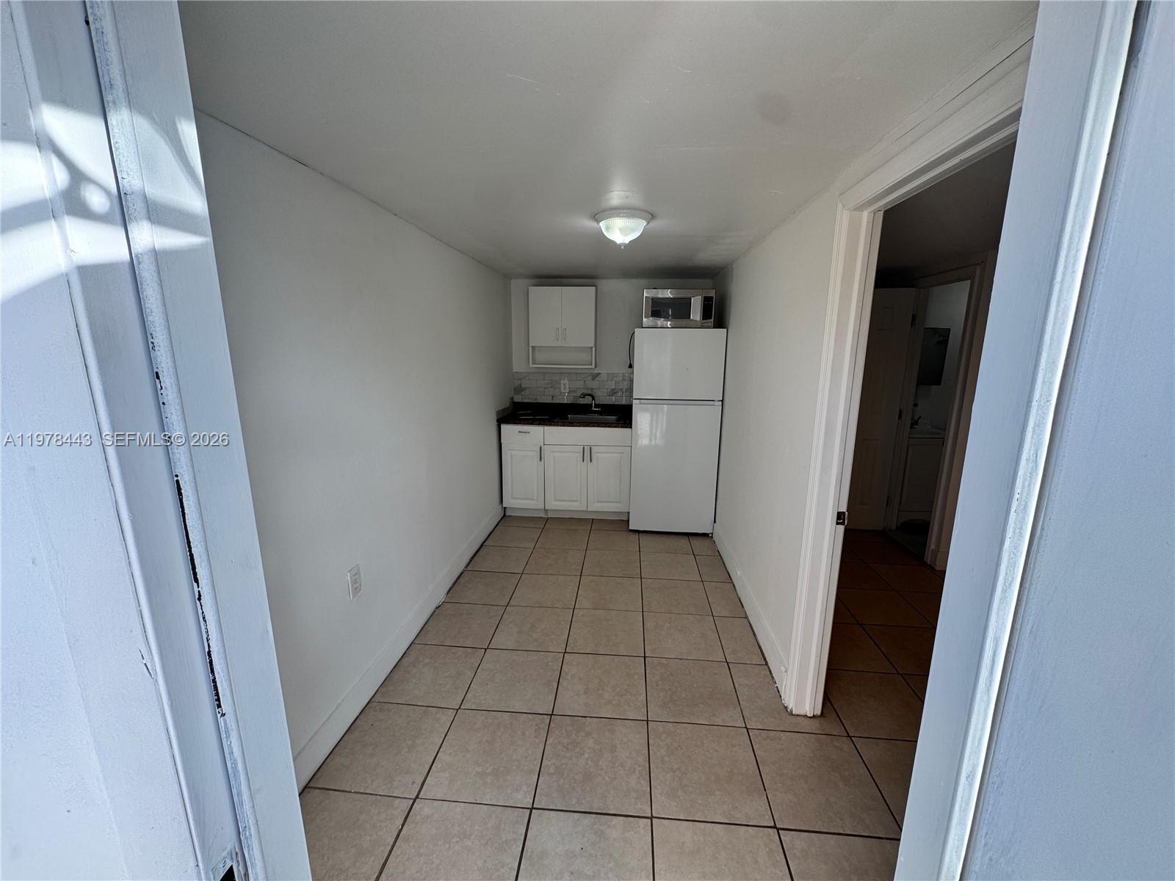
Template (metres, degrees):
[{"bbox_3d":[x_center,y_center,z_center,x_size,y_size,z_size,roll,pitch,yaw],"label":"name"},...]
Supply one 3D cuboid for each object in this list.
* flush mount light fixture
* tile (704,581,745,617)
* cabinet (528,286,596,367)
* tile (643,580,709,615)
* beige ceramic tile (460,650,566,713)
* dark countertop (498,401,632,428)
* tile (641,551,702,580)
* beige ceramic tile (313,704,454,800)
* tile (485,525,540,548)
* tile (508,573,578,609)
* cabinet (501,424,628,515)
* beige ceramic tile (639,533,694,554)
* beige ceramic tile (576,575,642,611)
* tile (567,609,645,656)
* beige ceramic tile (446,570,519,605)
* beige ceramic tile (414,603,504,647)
[{"bbox_3d":[0.167,-0.960,2.199,0.272,0.134,0.272,1,12,5],"label":"flush mount light fixture"},{"bbox_3d":[0.857,0.999,2.994,0.188,0.010,0.409,1,12,5],"label":"tile"},{"bbox_3d":[-0.213,-1.035,4.385,0.597,0.700,0.200,1,12,5],"label":"cabinet"},{"bbox_3d":[0.562,1.003,3.049,0.413,0.010,0.413,1,12,5],"label":"tile"},{"bbox_3d":[-0.342,1.150,2.280,0.407,0.010,0.409,1,12,5],"label":"beige ceramic tile"},{"bbox_3d":[-0.182,-0.239,4.395,1.187,0.142,0.627,1,12,5],"label":"dark countertop"},{"bbox_3d":[0.599,0.915,3.456,0.413,0.010,0.413,1,12,5],"label":"tile"},{"bbox_3d":[-0.790,1.228,1.909,0.407,0.010,0.409,1,12,5],"label":"beige ceramic tile"},{"bbox_3d":[-0.604,0.794,3.916,0.407,0.012,0.407,1,12,5],"label":"tile"},{"bbox_3d":[-0.271,0.990,3.122,0.413,0.010,0.413,1,12,5],"label":"tile"},{"bbox_3d":[-0.159,0.184,4.422,1.120,0.762,0.605,1,12,5],"label":"cabinet"},{"bbox_3d":[0.629,0.824,3.834,0.407,0.010,0.409,1,12,5],"label":"beige ceramic tile"},{"bbox_3d":[0.143,0.987,3.057,0.407,0.010,0.409,1,12,5],"label":"beige ceramic tile"},{"bbox_3d":[0.106,1.072,2.650,0.407,0.010,0.409,1,12,5],"label":"tile"},{"bbox_3d":[-0.678,0.968,3.114,0.407,0.012,0.407,1,12,5],"label":"beige ceramic tile"},{"bbox_3d":[-0.716,1.058,2.723,0.407,0.010,0.409,1,12,5],"label":"beige ceramic tile"}]

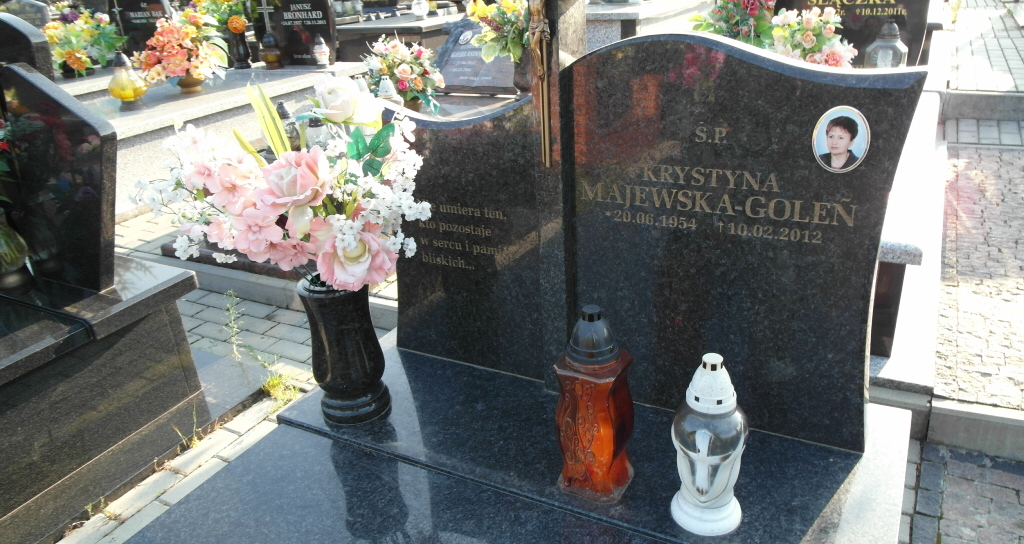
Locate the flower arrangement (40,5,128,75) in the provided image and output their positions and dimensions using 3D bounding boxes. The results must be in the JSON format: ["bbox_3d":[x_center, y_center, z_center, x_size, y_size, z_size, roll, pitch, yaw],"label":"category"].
[{"bbox_3d":[-3.328,-1.802,5.527,0.540,0.480,0.440,9,28,28],"label":"flower arrangement"}]

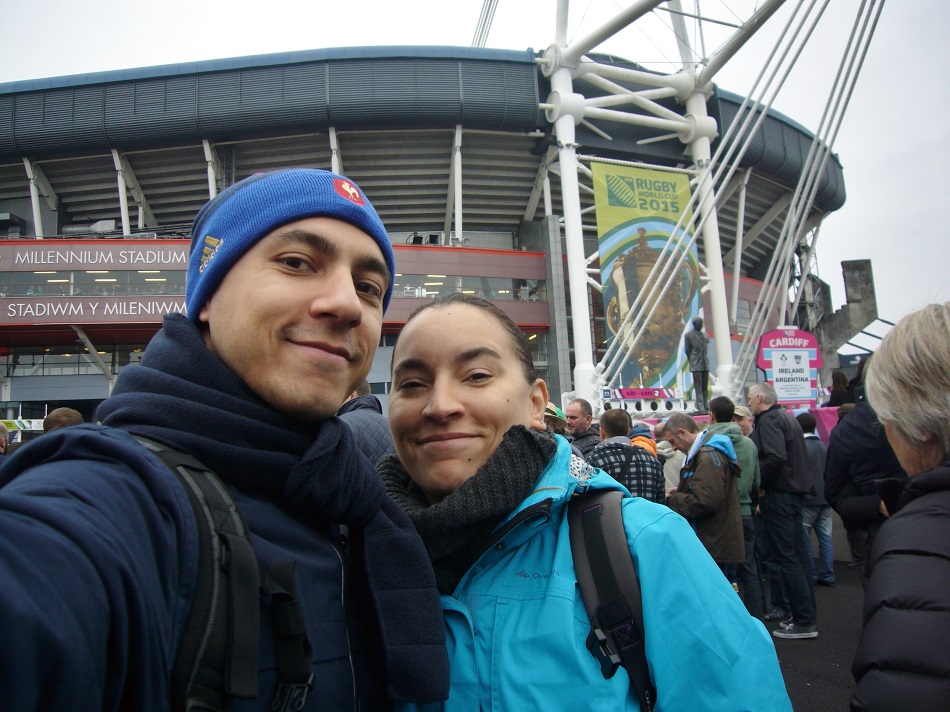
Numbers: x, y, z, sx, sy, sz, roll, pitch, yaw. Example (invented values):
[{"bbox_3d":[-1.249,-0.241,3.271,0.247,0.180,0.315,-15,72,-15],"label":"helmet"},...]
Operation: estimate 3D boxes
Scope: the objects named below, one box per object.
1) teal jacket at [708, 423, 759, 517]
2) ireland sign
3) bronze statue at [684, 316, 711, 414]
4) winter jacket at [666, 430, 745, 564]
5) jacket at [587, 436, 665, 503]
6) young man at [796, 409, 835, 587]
[{"bbox_3d":[1.789,0.791,5.400,0.500,0.660,0.310,-1,-6,-6],"label":"teal jacket"},{"bbox_3d":[5.134,0.236,12.500,1.200,1.500,0.130,-1,-6,-9],"label":"ireland sign"},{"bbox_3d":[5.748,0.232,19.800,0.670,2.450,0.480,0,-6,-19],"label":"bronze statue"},{"bbox_3d":[1.356,0.823,4.500,0.460,0.790,0.520,-3,-6,8],"label":"winter jacket"},{"bbox_3d":[0.865,0.829,4.600,0.530,0.720,0.320,-1,-6,-6],"label":"jacket"},{"bbox_3d":[3.220,1.336,7.279,0.470,1.620,0.310,-5,-6,26],"label":"young man"}]

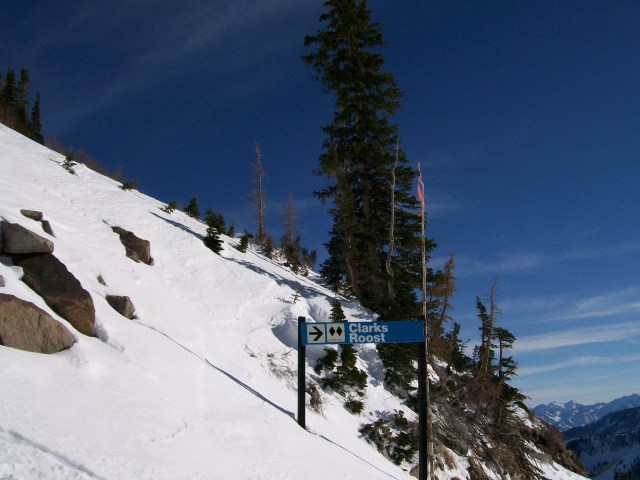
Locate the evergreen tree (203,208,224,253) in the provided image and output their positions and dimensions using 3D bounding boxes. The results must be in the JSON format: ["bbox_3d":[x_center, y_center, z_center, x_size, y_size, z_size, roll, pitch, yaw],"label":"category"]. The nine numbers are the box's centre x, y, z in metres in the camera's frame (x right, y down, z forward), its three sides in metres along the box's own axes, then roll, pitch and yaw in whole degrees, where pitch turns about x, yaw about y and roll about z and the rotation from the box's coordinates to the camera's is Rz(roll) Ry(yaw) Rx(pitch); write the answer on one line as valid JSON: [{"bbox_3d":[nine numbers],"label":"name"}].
[{"bbox_3d":[-4.960,-0.396,31.000,1.000,2.100,1.000,0,-9,0],"label":"evergreen tree"}]

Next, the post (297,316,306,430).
[{"bbox_3d":[-0.246,1.805,9.000,0.100,1.500,0.100,0,-9,0],"label":"post"}]

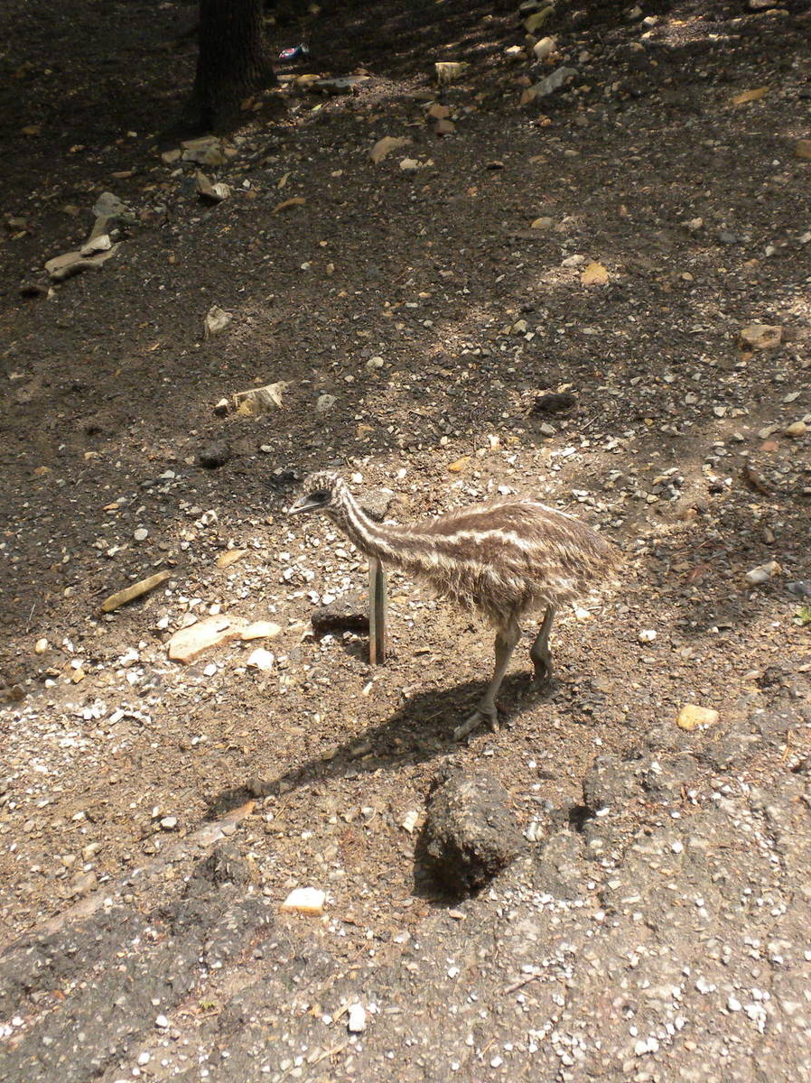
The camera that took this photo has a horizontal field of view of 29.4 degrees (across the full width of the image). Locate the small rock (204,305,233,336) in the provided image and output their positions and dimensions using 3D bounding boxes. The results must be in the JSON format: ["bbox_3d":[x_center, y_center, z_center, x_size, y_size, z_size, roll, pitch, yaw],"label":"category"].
[{"bbox_3d":[-0.452,-0.533,3.723,0.065,0.066,0.059,0,30,0],"label":"small rock"}]

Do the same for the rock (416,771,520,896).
[{"bbox_3d":[0.088,0.402,2.147,0.140,0.100,0.150,0,31,0],"label":"rock"}]

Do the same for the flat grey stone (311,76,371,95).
[{"bbox_3d":[-0.241,-1.666,5.642,0.210,0.045,0.100,-5,31,-9],"label":"flat grey stone"}]

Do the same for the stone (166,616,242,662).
[{"bbox_3d":[-0.340,0.164,2.615,0.135,0.025,0.068,-22,37,-32],"label":"stone"}]

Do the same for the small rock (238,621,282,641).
[{"bbox_3d":[-0.249,0.153,2.640,0.066,0.018,0.036,-8,32,-13],"label":"small rock"}]

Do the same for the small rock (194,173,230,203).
[{"bbox_3d":[-0.576,-1.053,4.602,0.100,0.065,0.085,0,31,0],"label":"small rock"}]

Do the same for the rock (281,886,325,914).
[{"bbox_3d":[-0.139,0.492,2.116,0.060,0.024,0.041,0,30,0],"label":"rock"}]

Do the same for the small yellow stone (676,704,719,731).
[{"bbox_3d":[0.458,0.277,2.426,0.066,0.026,0.043,5,31,9],"label":"small yellow stone"}]

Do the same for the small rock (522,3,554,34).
[{"bbox_3d":[0.531,-2.096,6.187,0.091,0.109,0.131,-16,34,-26],"label":"small rock"}]

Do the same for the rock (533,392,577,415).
[{"bbox_3d":[0.326,-0.302,3.376,0.095,0.039,0.054,0,30,0],"label":"rock"}]

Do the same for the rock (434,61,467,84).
[{"bbox_3d":[0.170,-1.743,5.745,0.120,0.070,0.085,0,31,0],"label":"rock"}]

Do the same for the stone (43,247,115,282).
[{"bbox_3d":[-0.855,-0.728,4.054,0.068,0.042,0.211,23,37,33],"label":"stone"}]

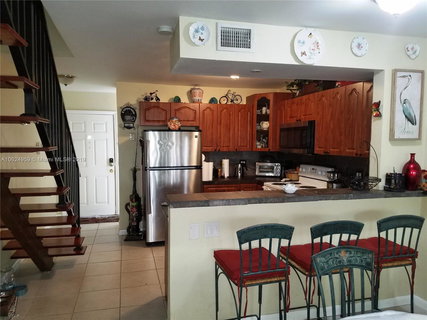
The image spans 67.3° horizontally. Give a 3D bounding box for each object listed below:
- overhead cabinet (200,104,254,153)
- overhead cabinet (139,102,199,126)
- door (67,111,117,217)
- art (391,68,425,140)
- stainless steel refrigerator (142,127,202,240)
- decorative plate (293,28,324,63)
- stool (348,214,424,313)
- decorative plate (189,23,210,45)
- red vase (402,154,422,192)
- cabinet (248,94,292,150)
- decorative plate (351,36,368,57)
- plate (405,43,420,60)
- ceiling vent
[{"bbox_3d":[0.180,-0.519,5.288,0.860,0.750,0.320,-1,4,-15],"label":"overhead cabinet"},{"bbox_3d":[-0.718,-0.722,5.165,0.920,0.370,0.330,-1,4,-15],"label":"overhead cabinet"},{"bbox_3d":[-2.417,0.109,6.331,0.920,2.060,0.070,-1,4,-15],"label":"door"},{"bbox_3d":[1.737,-0.487,2.885,0.335,0.630,0.035,-1,4,-15],"label":"art"},{"bbox_3d":[-0.675,0.394,5.122,0.845,1.680,0.740,-1,4,-15],"label":"stainless steel refrigerator"},{"bbox_3d":[0.777,-0.922,2.620,0.282,0.282,0.030,-1,4,-13],"label":"decorative plate"},{"bbox_3d":[1.357,0.902,2.616,0.440,1.020,0.460,-1,4,-15],"label":"stool"},{"bbox_3d":[-0.102,-0.945,2.420,0.173,0.173,0.025,-1,4,-13],"label":"decorative plate"},{"bbox_3d":[1.772,0.111,2.858,0.150,0.335,0.150,-1,4,-13],"label":"red vase"},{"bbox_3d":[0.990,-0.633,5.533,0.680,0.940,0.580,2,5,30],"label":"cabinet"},{"bbox_3d":[1.236,-0.950,2.715,0.168,0.168,0.022,-1,4,-15],"label":"decorative plate"},{"bbox_3d":[1.763,-0.960,2.849,0.164,0.151,0.020,-1,4,-13],"label":"plate"},{"bbox_3d":[0.176,-0.943,2.486,0.315,0.209,0.020,-1,4,-13],"label":"ceiling vent"}]

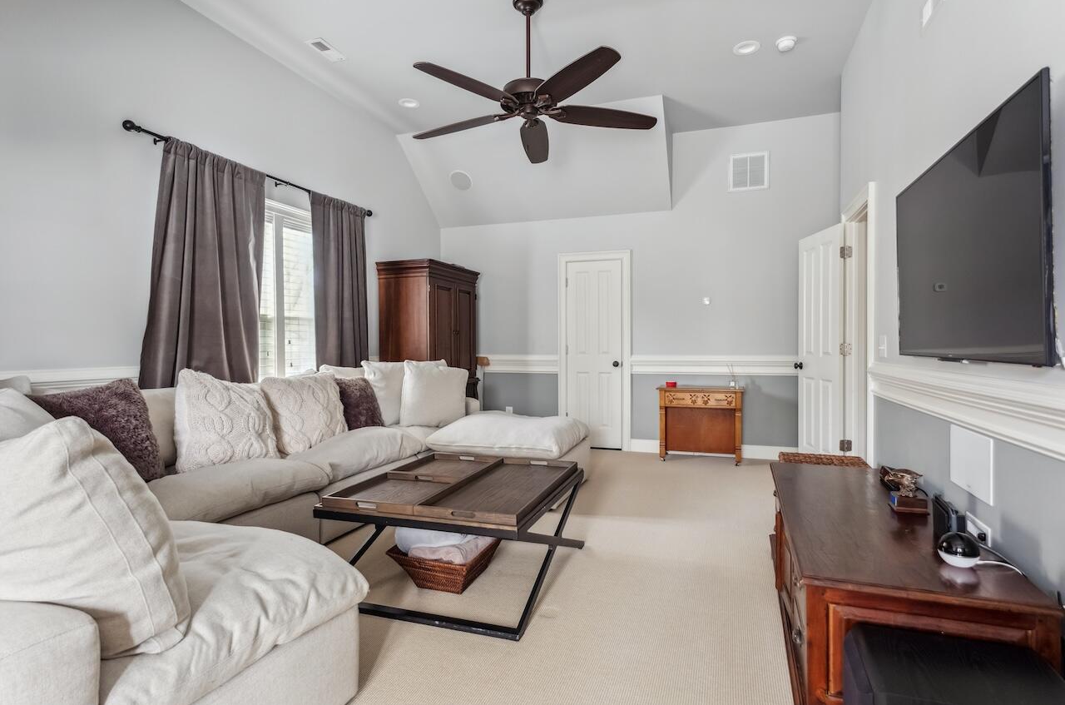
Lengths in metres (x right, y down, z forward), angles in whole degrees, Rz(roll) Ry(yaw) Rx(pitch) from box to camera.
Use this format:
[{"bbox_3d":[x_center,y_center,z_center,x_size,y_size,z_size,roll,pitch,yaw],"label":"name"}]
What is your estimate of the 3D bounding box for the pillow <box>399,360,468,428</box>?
[{"bbox_3d":[-0.788,0.337,4.145,0.540,0.520,0.200,0,-14,-3],"label":"pillow"}]

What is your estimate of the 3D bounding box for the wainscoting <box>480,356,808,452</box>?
[{"bbox_3d":[0.940,0.541,5.270,3.575,1.010,0.060,0,1,16],"label":"wainscoting"}]

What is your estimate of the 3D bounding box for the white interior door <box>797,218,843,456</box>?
[{"bbox_3d":[2.368,0.022,4.171,0.045,2.030,0.660,0,1,-1],"label":"white interior door"}]

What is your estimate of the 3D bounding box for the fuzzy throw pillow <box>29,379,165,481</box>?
[{"bbox_3d":[-1.955,0.392,2.160,0.180,0.500,0.520,-20,-8,26],"label":"fuzzy throw pillow"}]

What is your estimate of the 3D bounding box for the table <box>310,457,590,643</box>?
[{"bbox_3d":[-0.335,0.855,2.511,0.950,0.465,1.000,0,1,19],"label":"table"}]

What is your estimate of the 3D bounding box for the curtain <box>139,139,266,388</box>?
[{"bbox_3d":[-2.021,-0.102,3.162,0.140,2.260,0.763,0,1,21],"label":"curtain"}]

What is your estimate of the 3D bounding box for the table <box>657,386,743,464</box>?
[{"bbox_3d":[1.617,0.687,4.877,0.790,0.710,0.340,0,1,17],"label":"table"}]

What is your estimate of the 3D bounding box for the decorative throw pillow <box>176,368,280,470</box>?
[{"bbox_3d":[-1.663,0.377,2.755,0.170,0.480,0.480,-19,-9,31],"label":"decorative throw pillow"}]

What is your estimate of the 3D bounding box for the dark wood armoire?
[{"bbox_3d":[-1.035,0.093,5.213,0.570,1.920,0.990,0,1,21],"label":"dark wood armoire"}]

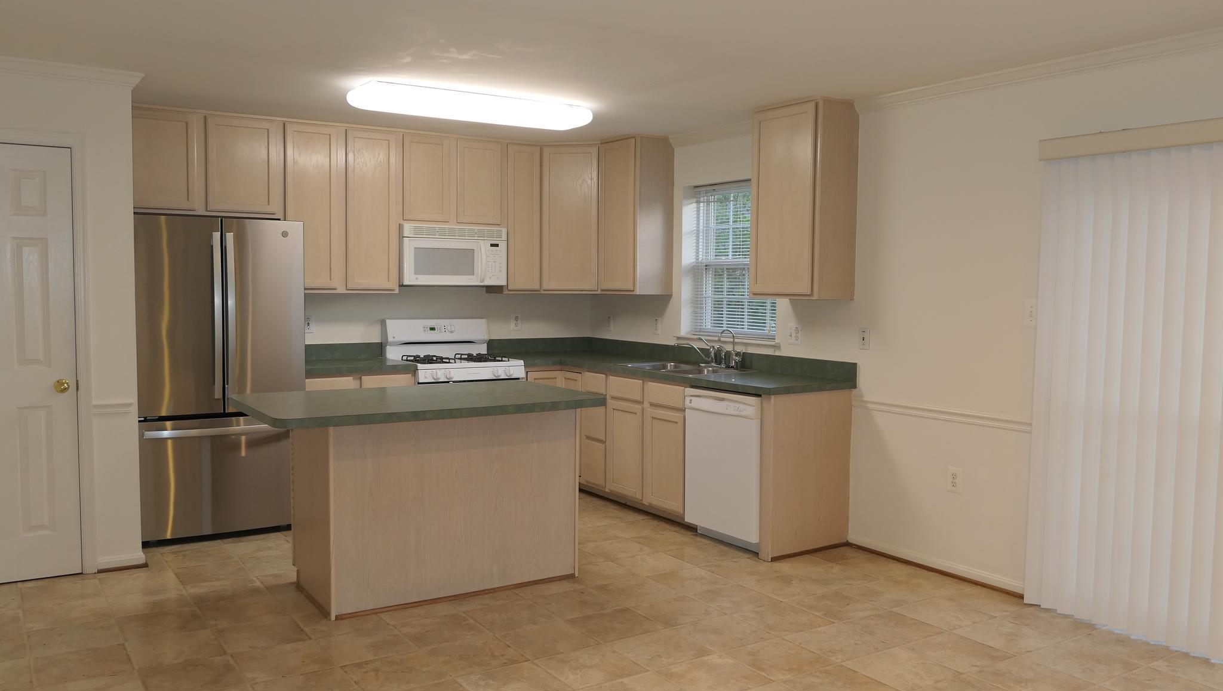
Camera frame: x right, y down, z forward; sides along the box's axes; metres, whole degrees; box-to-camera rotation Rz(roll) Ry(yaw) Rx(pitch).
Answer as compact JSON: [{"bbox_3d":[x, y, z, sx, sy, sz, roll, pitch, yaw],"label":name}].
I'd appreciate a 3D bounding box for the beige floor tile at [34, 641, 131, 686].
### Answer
[{"bbox_3d":[-1.962,1.188,3.528,0.320,0.010,0.320,-2,4,-33],"label":"beige floor tile"}]

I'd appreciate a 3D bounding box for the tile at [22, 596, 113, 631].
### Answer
[{"bbox_3d":[-2.305,1.135,4.029,0.305,0.010,0.305,-1,4,-33],"label":"tile"}]

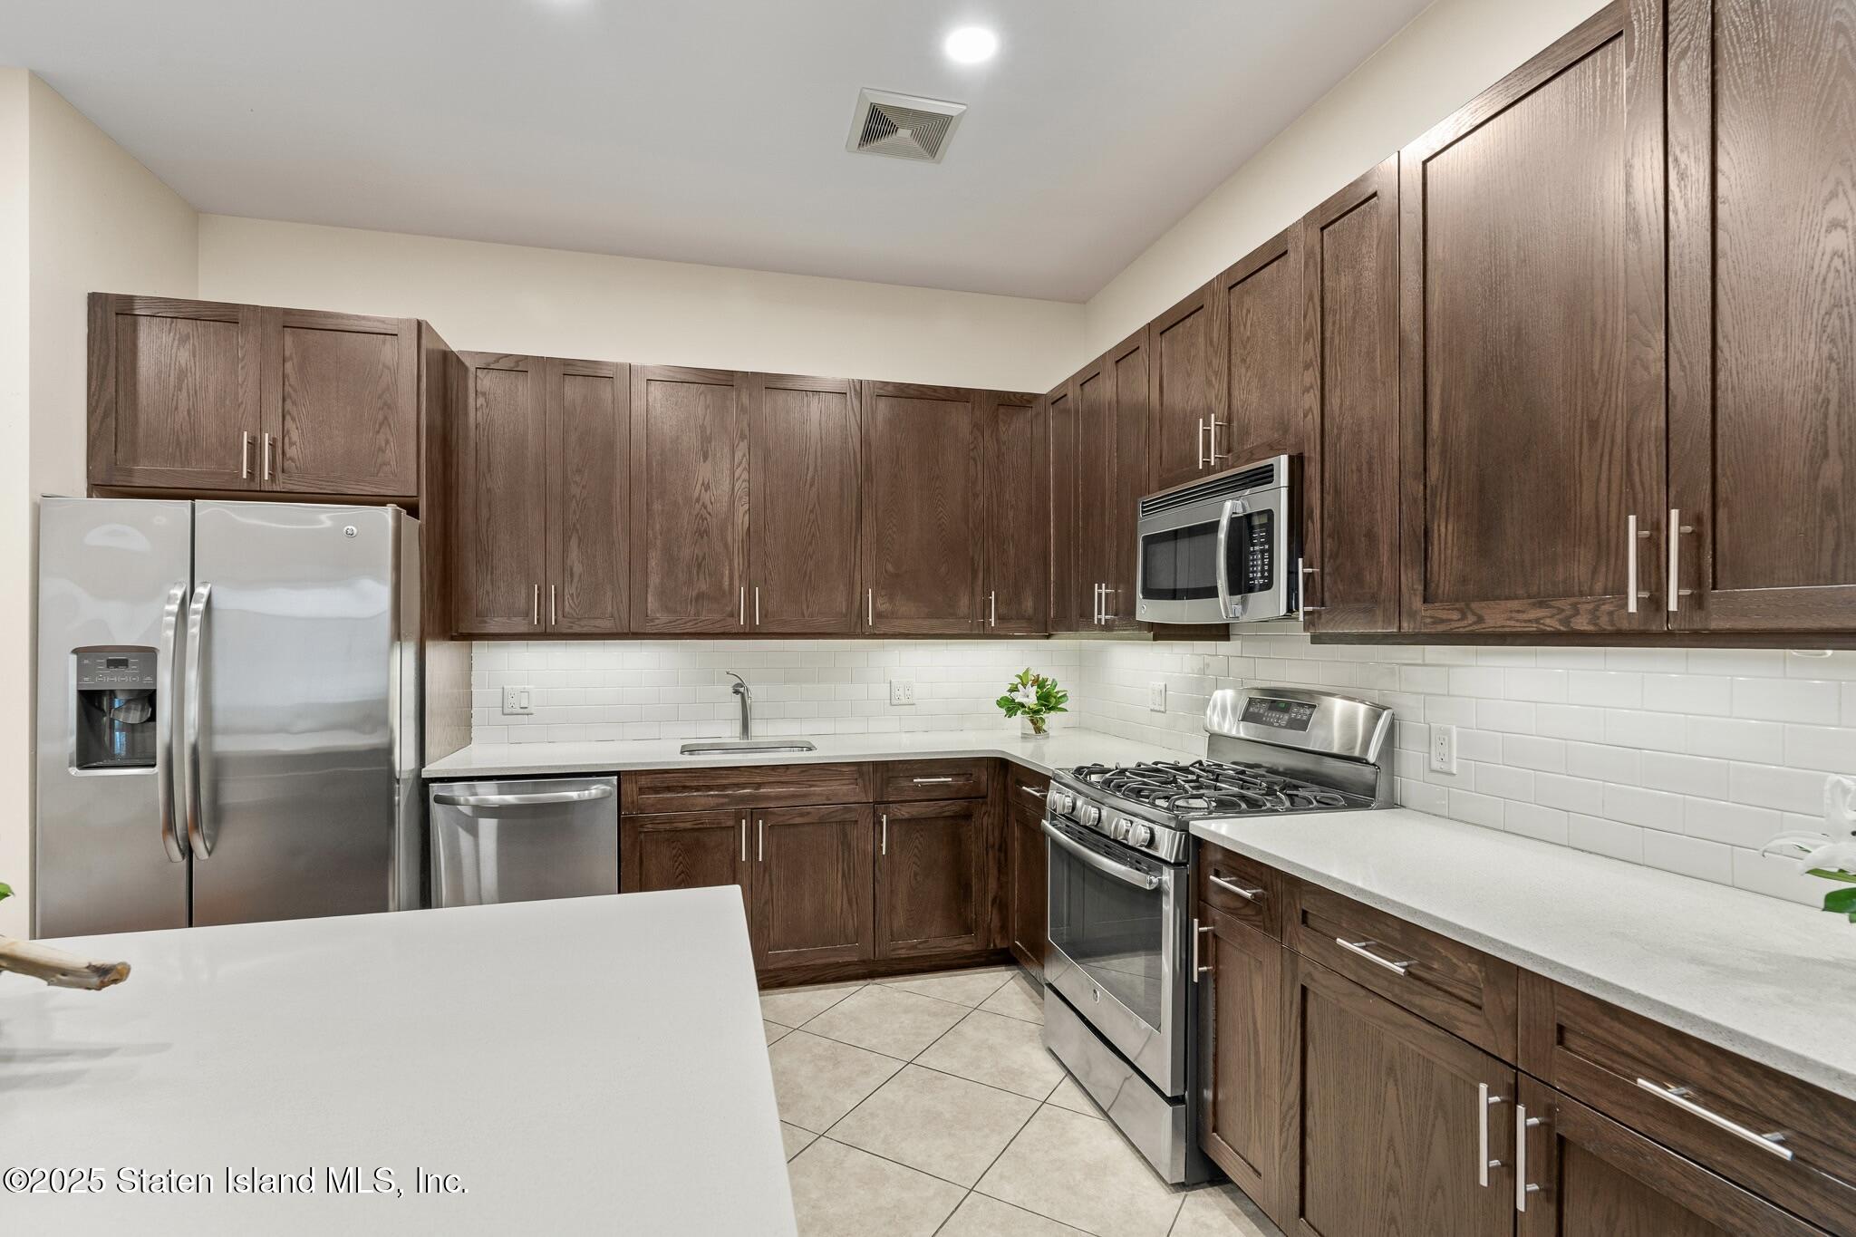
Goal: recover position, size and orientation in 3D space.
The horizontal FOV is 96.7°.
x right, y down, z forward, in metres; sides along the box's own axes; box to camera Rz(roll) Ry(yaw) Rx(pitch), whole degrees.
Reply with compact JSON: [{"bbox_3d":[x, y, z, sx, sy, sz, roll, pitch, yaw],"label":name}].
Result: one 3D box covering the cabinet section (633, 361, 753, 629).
[{"bbox_3d":[-0.984,-0.469,3.441,0.456,1.052,0.335,0,-1,-15],"label":"cabinet section"}]

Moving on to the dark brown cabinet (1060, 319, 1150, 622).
[{"bbox_3d":[0.843,-0.472,3.190,0.326,1.076,0.630,0,-1,-15],"label":"dark brown cabinet"}]

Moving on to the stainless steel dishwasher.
[{"bbox_3d":[-1.492,0.999,3.176,0.608,0.853,0.635,0,-1,-15],"label":"stainless steel dishwasher"}]

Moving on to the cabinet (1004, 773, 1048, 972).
[{"bbox_3d":[0.699,0.942,3.116,0.615,0.794,0.525,0,-1,-15],"label":"cabinet"}]

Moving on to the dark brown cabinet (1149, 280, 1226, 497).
[{"bbox_3d":[0.988,-0.730,2.760,0.355,0.605,0.387,0,-1,-15],"label":"dark brown cabinet"}]

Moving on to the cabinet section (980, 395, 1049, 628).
[{"bbox_3d":[0.345,-0.468,3.786,0.291,1.052,0.335,0,-1,-15],"label":"cabinet section"}]

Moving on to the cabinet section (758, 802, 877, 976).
[{"bbox_3d":[-0.504,1.013,3.409,0.459,0.600,0.600,0,-1,-15],"label":"cabinet section"}]

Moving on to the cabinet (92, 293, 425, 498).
[{"bbox_3d":[-2.241,-0.700,2.981,0.910,0.617,0.640,0,-1,-15],"label":"cabinet"}]

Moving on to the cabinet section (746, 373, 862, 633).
[{"bbox_3d":[-0.541,-0.469,3.556,0.460,1.052,0.335,0,-1,-15],"label":"cabinet section"}]

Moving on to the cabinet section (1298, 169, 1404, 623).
[{"bbox_3d":[1.151,-0.491,1.980,0.335,1.052,0.300,0,-1,-15],"label":"cabinet section"}]

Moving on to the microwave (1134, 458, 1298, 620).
[{"bbox_3d":[0.999,-0.206,2.545,0.430,0.420,0.758,0,-1,-15],"label":"microwave"}]

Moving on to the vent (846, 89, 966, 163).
[{"bbox_3d":[-0.076,-1.589,2.703,0.333,0.030,0.333,0,-1,-15],"label":"vent"}]

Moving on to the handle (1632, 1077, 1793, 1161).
[{"bbox_3d":[0.968,0.608,1.009,0.038,0.013,0.160,0,-1,-15],"label":"handle"}]

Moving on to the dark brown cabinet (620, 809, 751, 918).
[{"bbox_3d":[-0.972,1.037,3.349,0.474,0.653,0.610,0,-1,-15],"label":"dark brown cabinet"}]

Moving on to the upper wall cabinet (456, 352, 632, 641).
[{"bbox_3d":[-1.510,-0.472,3.333,0.616,1.076,0.326,0,-1,-15],"label":"upper wall cabinet"}]

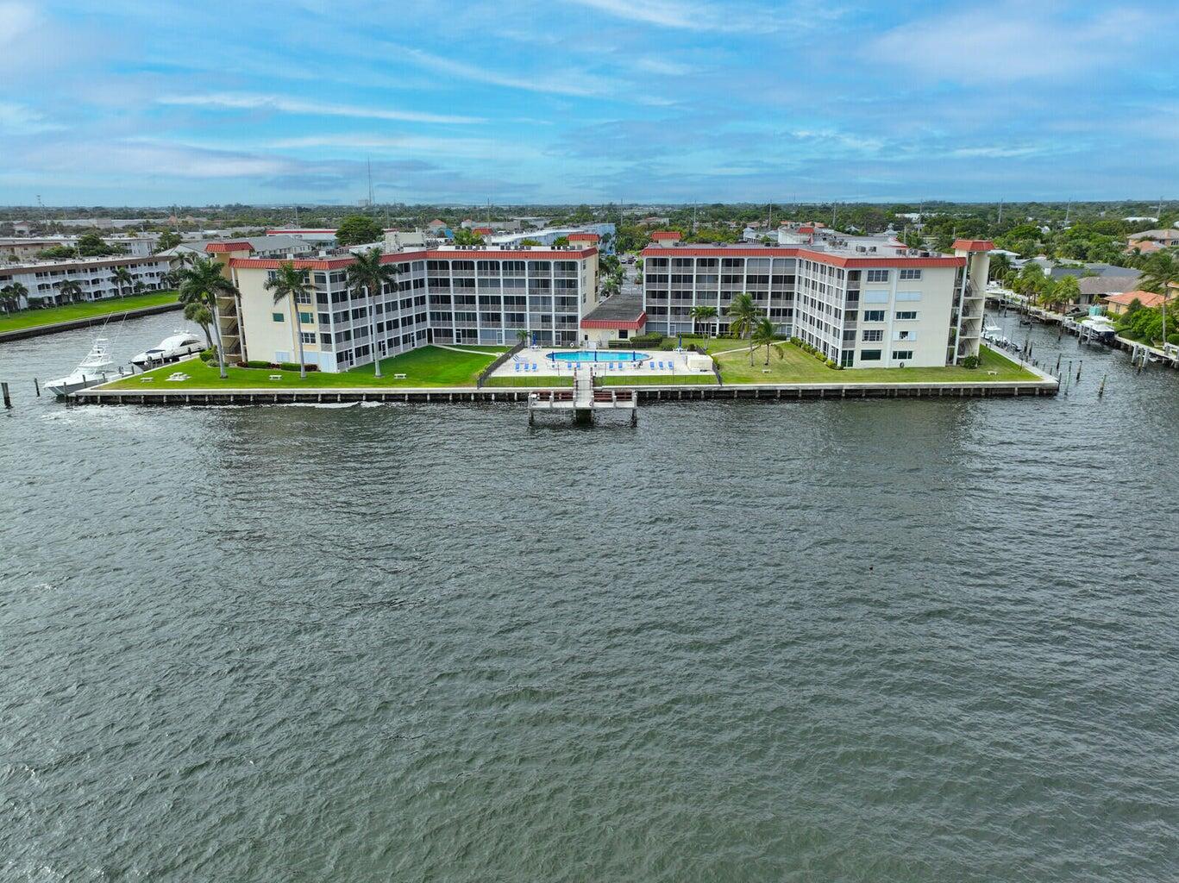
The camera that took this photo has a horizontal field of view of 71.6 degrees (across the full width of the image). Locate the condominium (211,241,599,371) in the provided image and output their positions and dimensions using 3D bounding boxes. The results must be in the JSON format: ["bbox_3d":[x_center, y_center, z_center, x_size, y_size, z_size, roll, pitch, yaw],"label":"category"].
[{"bbox_3d":[-25.580,-21.880,124.330,51.000,15.400,40.000,2,16,9],"label":"condominium"}]

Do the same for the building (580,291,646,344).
[{"bbox_3d":[5.780,-21.855,144.516,9.000,4.300,38.000,3,17,10],"label":"building"}]

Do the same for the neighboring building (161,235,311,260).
[{"bbox_3d":[-121.760,-66.950,290.770,17.500,9.200,78.000,2,16,8],"label":"neighboring building"}]

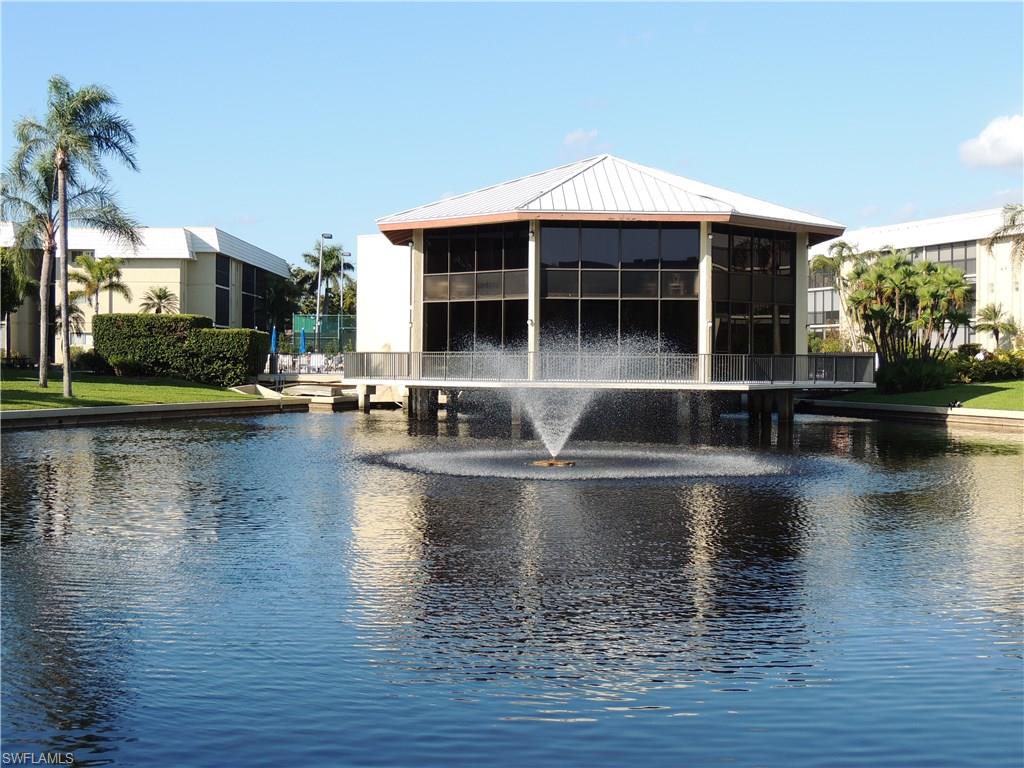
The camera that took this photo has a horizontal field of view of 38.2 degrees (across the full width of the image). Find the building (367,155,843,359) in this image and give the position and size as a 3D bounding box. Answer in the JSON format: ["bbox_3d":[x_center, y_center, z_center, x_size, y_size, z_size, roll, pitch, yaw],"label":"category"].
[{"bbox_3d":[3.385,-4.712,60.127,19.200,9.080,18.600,0,1,-1],"label":"building"}]

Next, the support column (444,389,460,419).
[{"bbox_3d":[-2.332,0.683,58.021,0.480,1.340,0.480,0,1,-1],"label":"support column"}]

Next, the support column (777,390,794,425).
[{"bbox_3d":[10.151,0.832,54.821,0.500,1.340,0.500,0,1,-1],"label":"support column"}]

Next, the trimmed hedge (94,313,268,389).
[{"bbox_3d":[-16.088,-1.622,70.485,8.400,3.350,4.600,0,1,0],"label":"trimmed hedge"}]

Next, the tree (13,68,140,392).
[{"bbox_3d":[-15.882,-5.398,53.916,4.600,11.720,4.600,0,1,0],"label":"tree"}]

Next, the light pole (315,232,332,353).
[{"bbox_3d":[-11.726,-5.074,91.927,0.950,8.570,0.350,0,1,0],"label":"light pole"}]

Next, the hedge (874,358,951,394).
[{"bbox_3d":[18.007,-0.304,66.502,3.400,1.510,2.300,0,1,-1],"label":"hedge"}]

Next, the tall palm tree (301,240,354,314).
[{"bbox_3d":[-14.722,-6.304,117.910,4.200,10.280,4.200,0,1,0],"label":"tall palm tree"}]

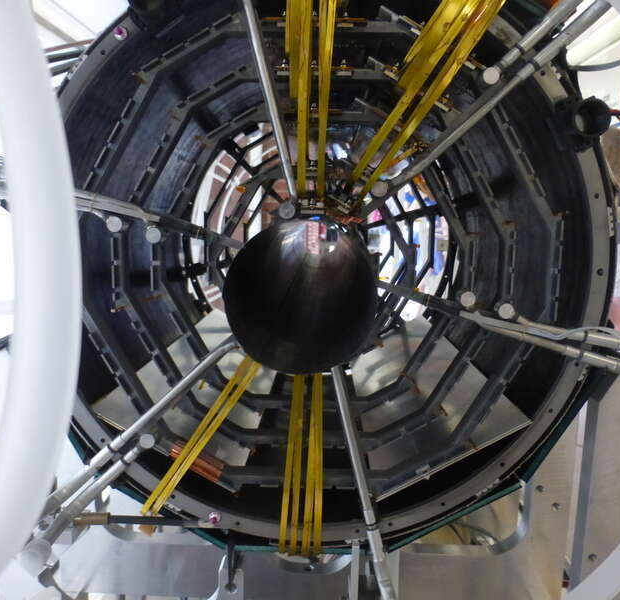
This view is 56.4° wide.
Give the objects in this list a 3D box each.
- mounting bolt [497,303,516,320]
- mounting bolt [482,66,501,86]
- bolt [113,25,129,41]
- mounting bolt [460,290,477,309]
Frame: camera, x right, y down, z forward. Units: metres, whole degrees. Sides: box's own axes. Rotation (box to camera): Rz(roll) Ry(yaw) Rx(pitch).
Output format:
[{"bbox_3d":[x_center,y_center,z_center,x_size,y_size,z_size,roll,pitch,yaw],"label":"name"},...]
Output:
[{"bbox_3d":[0.293,0.016,0.868,0.023,0.023,0.014,1,11,2],"label":"mounting bolt"},{"bbox_3d":[0.252,-0.312,0.807,0.023,0.023,0.014,1,11,2],"label":"mounting bolt"},{"bbox_3d":[-0.252,-0.355,0.768,0.019,0.019,0.012,1,11,2],"label":"bolt"},{"bbox_3d":[0.236,-0.002,0.867,0.023,0.023,0.014,1,11,2],"label":"mounting bolt"}]

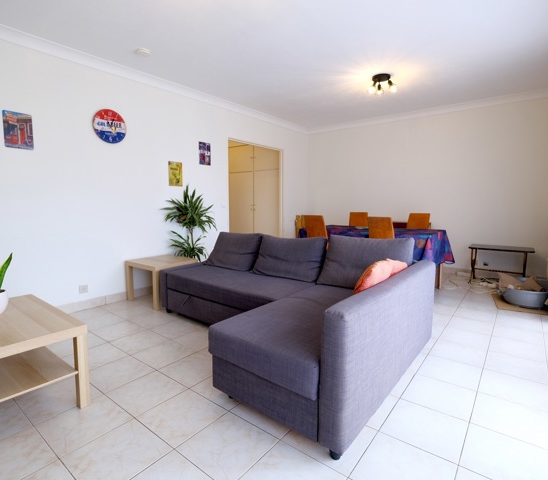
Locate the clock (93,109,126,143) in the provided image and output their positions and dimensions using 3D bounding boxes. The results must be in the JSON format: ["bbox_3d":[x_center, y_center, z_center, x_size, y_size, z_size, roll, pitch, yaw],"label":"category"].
[{"bbox_3d":[-1.726,-1.206,3.186,0.035,0.346,0.333,5,8,38],"label":"clock"}]

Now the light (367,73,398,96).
[{"bbox_3d":[1.230,-1.796,3.458,0.313,0.191,0.308,5,8,38],"label":"light"}]

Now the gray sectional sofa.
[{"bbox_3d":[-0.153,0.396,2.483,2.323,0.838,1.510,5,8,38],"label":"gray sectional sofa"}]

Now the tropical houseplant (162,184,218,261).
[{"bbox_3d":[-0.991,-0.001,3.631,0.570,1.290,0.590,5,8,38],"label":"tropical houseplant"}]

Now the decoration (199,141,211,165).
[{"bbox_3d":[-0.942,-1.189,4.148,0.020,0.298,0.189,5,8,38],"label":"decoration"}]

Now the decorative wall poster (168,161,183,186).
[{"bbox_3d":[-1.224,-0.828,3.764,0.015,0.295,0.200,6,9,39],"label":"decorative wall poster"}]

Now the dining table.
[{"bbox_3d":[1.292,0.237,3.967,1.680,0.760,1.020,5,8,38],"label":"dining table"}]

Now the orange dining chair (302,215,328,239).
[{"bbox_3d":[0.637,0.158,3.849,0.390,0.940,0.490,5,8,38],"label":"orange dining chair"}]

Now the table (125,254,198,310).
[{"bbox_3d":[-1.280,0.468,3.482,0.576,0.458,0.541,5,8,38],"label":"table"}]

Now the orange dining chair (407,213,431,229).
[{"bbox_3d":[1.994,0.120,4.297,0.414,0.977,0.497,5,8,38],"label":"orange dining chair"}]

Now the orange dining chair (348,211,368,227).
[{"bbox_3d":[1.276,0.037,4.902,0.390,0.940,0.490,5,8,38],"label":"orange dining chair"}]

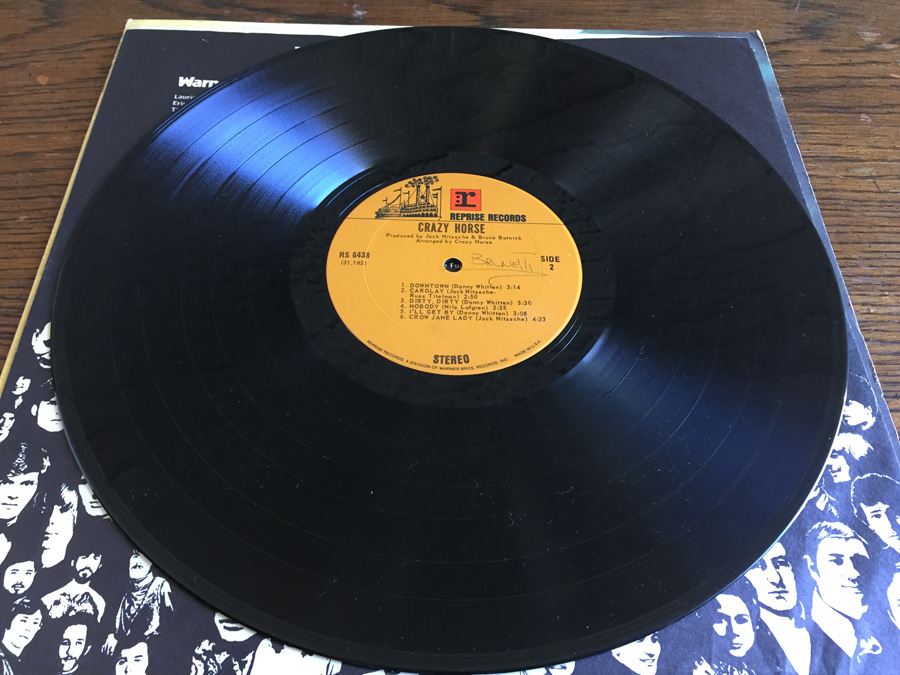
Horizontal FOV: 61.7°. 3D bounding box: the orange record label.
[{"bbox_3d":[0.002,-0.029,0.298,0.101,0.002,0.101,1,57,-1],"label":"orange record label"}]

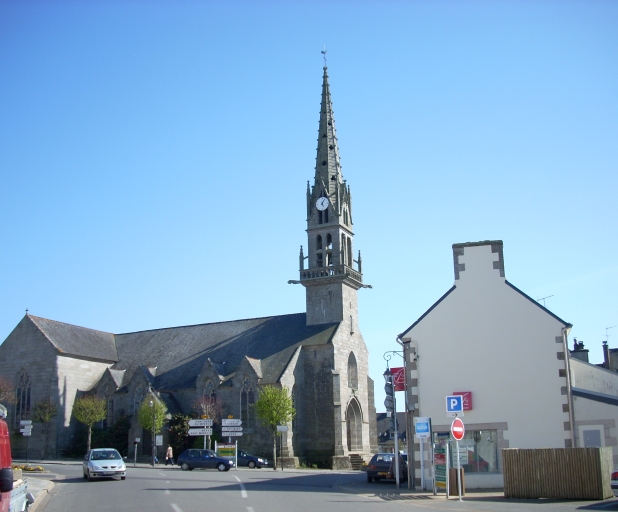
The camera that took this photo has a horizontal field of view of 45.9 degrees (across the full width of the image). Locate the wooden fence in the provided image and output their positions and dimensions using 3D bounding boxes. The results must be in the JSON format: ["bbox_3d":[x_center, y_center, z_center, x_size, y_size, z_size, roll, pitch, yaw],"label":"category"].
[{"bbox_3d":[8.107,7.076,23.819,3.090,1.520,1.510,-10,-17,32],"label":"wooden fence"}]

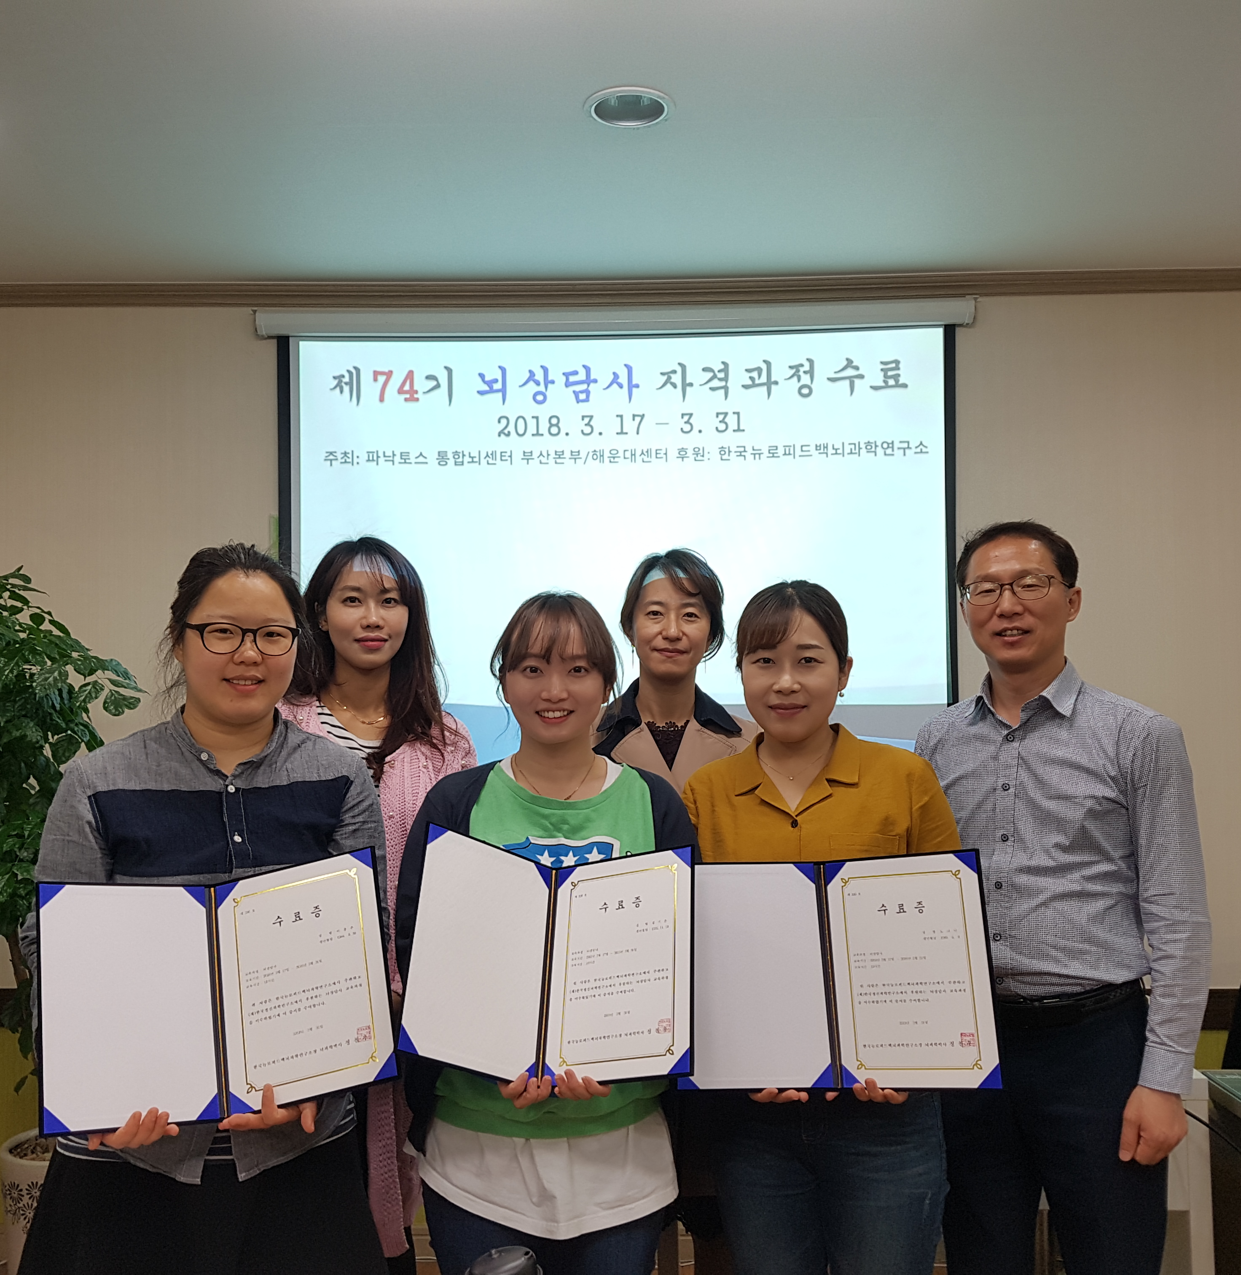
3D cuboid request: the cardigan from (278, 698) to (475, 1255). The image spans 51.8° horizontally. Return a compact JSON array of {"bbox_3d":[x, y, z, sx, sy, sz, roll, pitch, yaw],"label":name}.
[{"bbox_3d":[-0.432,0.580,2.162,0.450,0.940,0.280,0,-1,-5],"label":"cardigan"}]

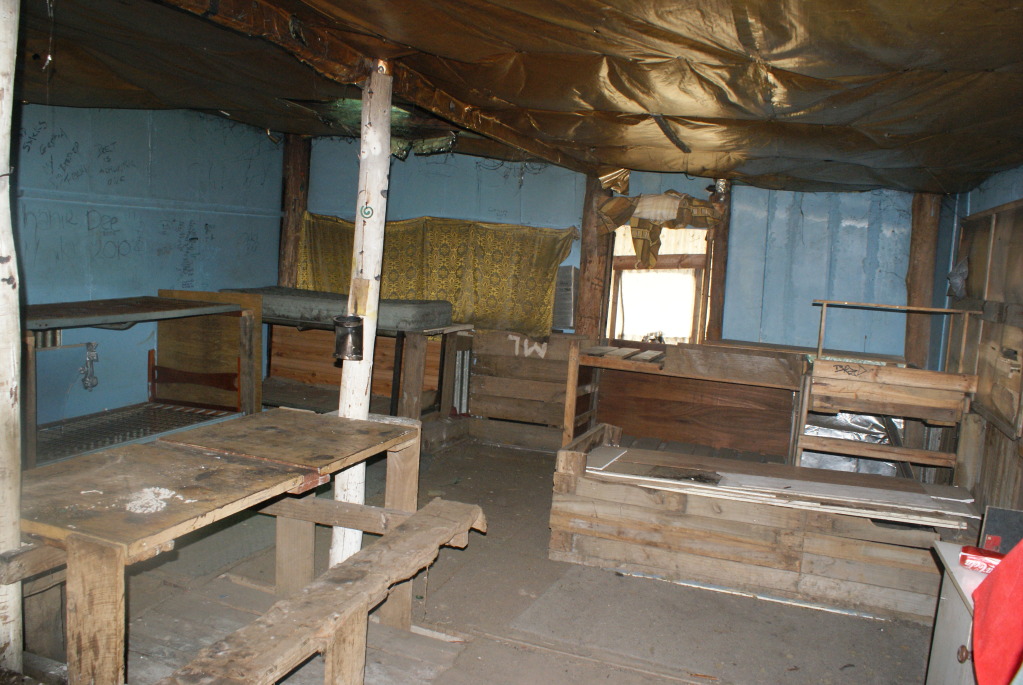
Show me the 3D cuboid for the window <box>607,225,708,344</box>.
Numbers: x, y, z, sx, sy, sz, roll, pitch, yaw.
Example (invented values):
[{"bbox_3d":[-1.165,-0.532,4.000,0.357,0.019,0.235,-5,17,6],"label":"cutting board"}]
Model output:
[{"bbox_3d":[1.045,-0.406,5.520,0.660,0.840,0.080,6,7,24],"label":"window"}]

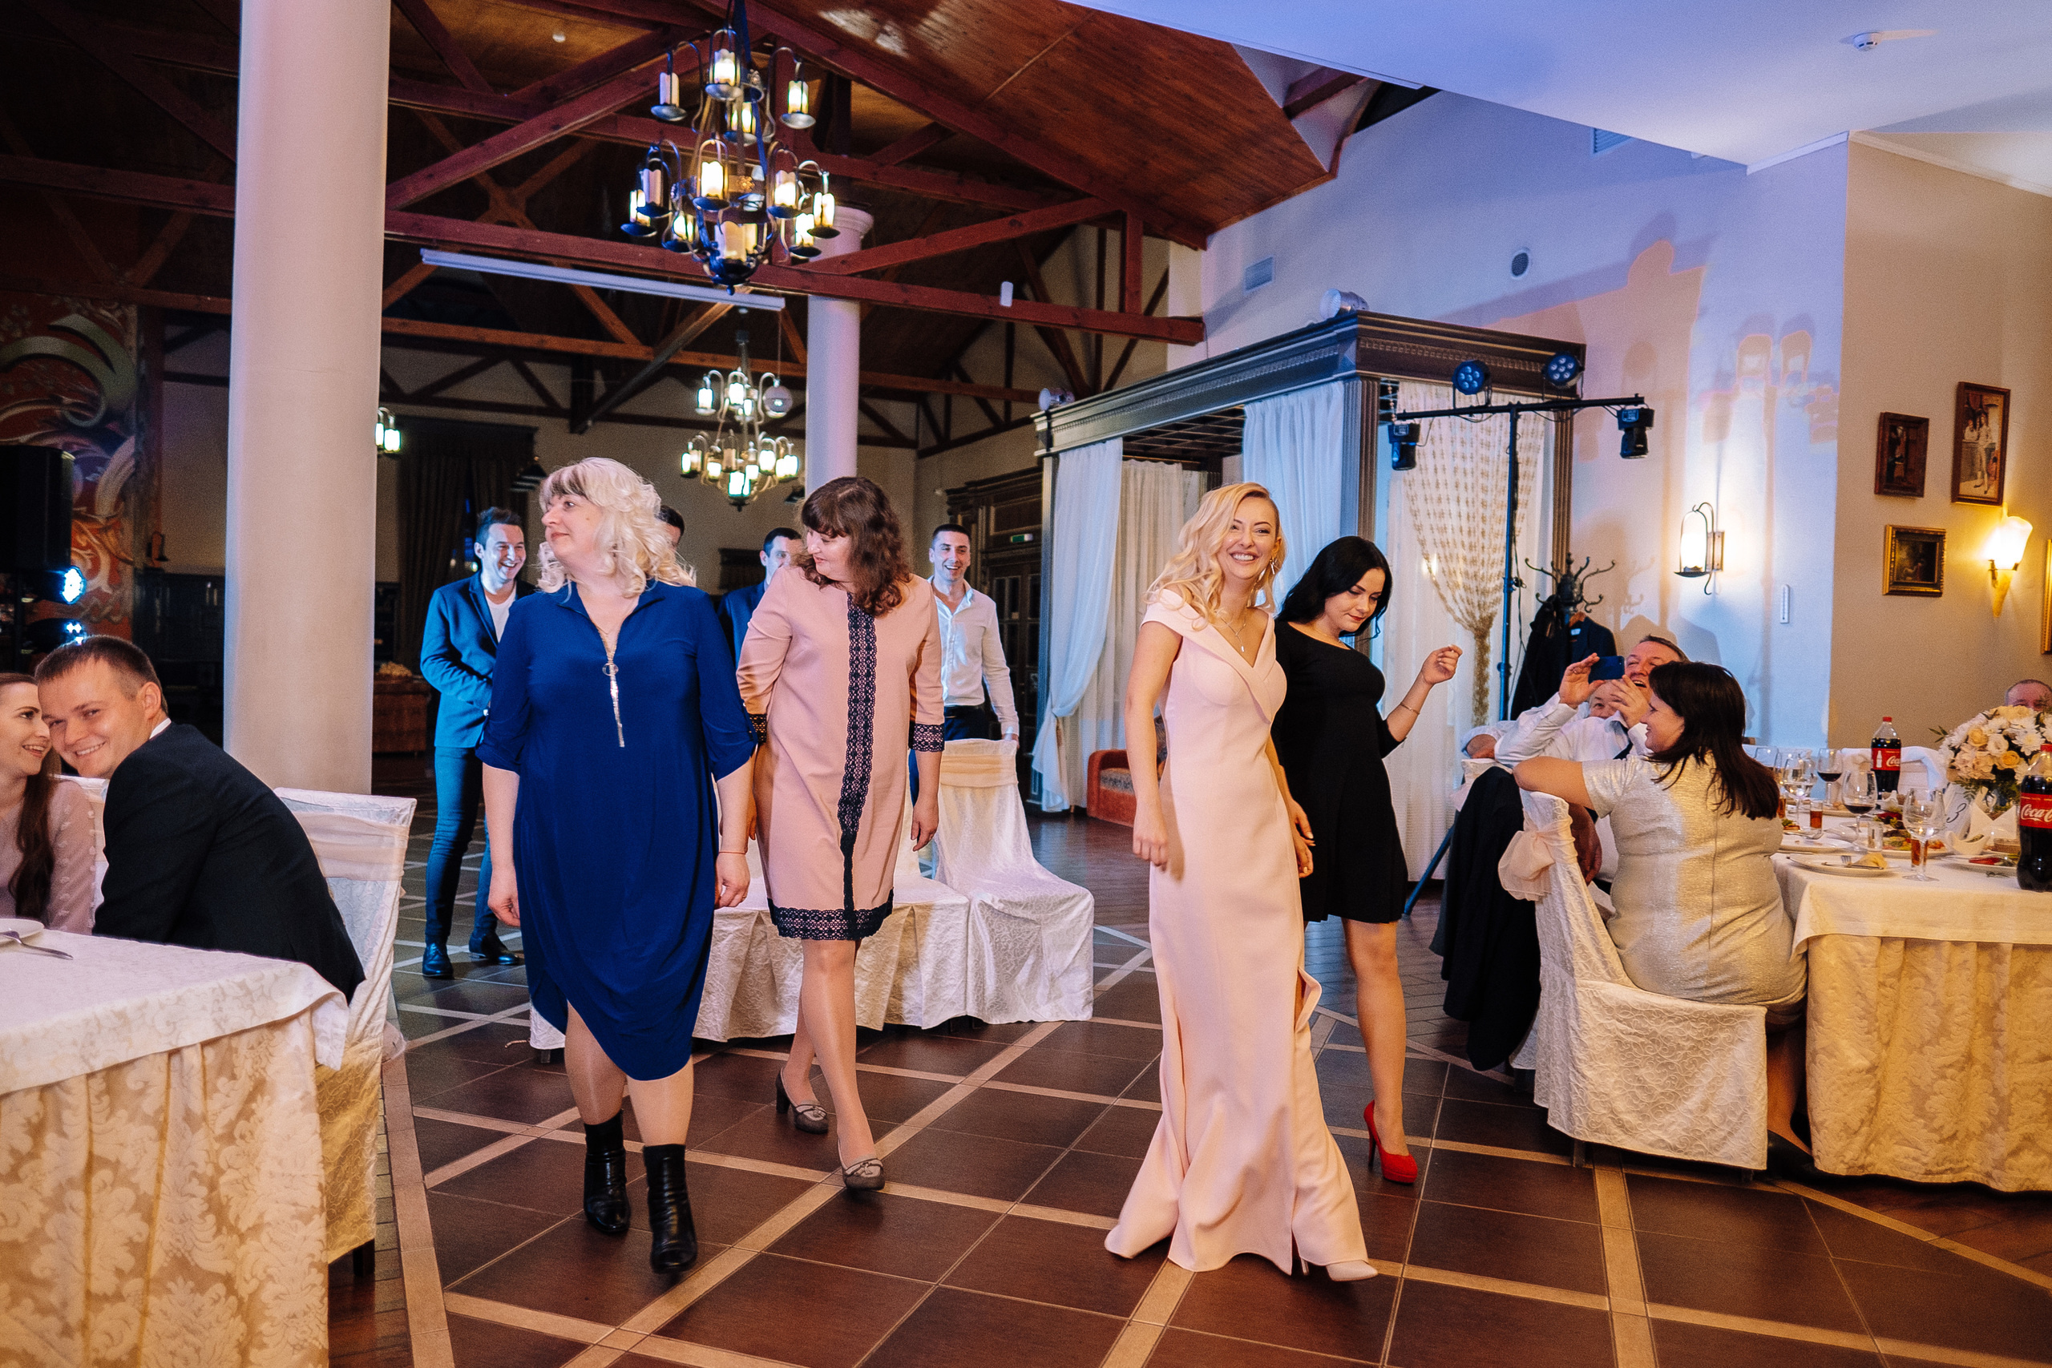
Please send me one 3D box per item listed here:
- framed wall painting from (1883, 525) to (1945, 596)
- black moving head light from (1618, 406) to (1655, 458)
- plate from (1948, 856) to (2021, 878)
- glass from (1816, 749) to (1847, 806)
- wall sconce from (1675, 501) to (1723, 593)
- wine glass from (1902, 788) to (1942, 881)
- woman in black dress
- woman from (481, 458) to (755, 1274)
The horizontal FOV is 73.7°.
[{"bbox_3d":[4.691,-0.645,7.179,0.460,0.365,0.060,1,1,-25],"label":"framed wall painting"},{"bbox_3d":[3.077,-1.277,6.900,0.140,0.250,0.150,1,0,-41],"label":"black moving head light"},{"bbox_3d":[2.655,0.499,3.740,0.255,0.025,0.255,2,0,19],"label":"plate"},{"bbox_3d":[3.330,0.399,5.670,0.090,0.238,0.090,2,0,19],"label":"glass"},{"bbox_3d":[3.679,-0.760,7.505,0.290,0.500,0.180,1,1,-25],"label":"wall sconce"},{"bbox_3d":[2.305,0.384,3.525,0.088,0.235,0.088,2,0,19],"label":"wine glass"},{"bbox_3d":[0.871,0.425,3.557,0.460,1.630,0.460,1,1,-30],"label":"woman in black dress"},{"bbox_3d":[-0.868,0.355,3.027,0.580,1.710,0.450,1,1,-10],"label":"woman"}]

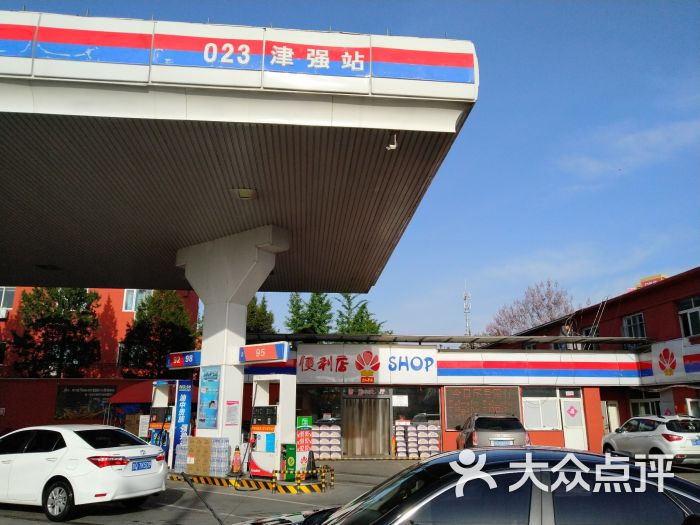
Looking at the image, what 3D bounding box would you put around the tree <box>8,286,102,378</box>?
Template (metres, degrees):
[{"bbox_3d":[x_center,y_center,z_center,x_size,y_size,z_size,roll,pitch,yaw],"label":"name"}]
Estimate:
[{"bbox_3d":[-13.976,4.577,26.000,4.300,8.300,4.000,8,-18,-27],"label":"tree"}]

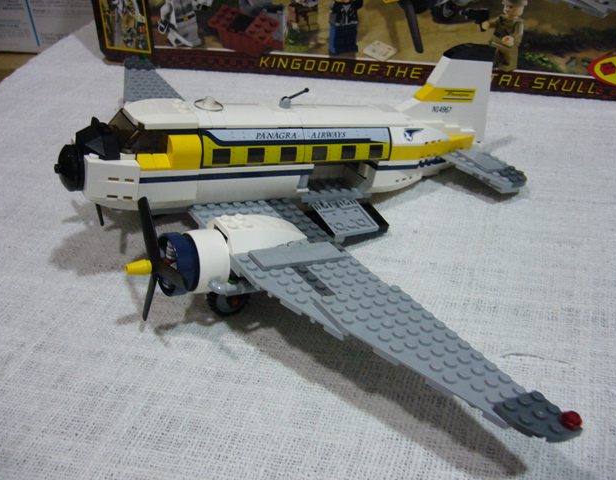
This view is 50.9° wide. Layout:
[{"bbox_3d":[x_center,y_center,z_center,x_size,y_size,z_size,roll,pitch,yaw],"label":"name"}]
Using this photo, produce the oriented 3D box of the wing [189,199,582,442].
[{"bbox_3d":[0.017,0.029,0.297,0.072,0.014,0.210,-7,31,-33],"label":"wing"}]

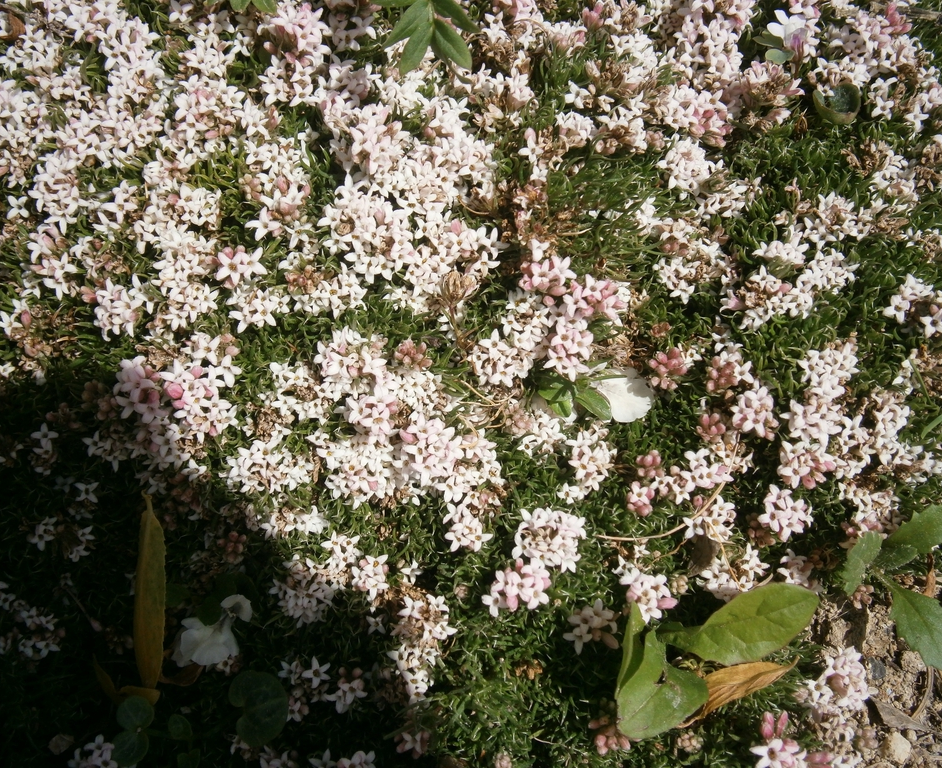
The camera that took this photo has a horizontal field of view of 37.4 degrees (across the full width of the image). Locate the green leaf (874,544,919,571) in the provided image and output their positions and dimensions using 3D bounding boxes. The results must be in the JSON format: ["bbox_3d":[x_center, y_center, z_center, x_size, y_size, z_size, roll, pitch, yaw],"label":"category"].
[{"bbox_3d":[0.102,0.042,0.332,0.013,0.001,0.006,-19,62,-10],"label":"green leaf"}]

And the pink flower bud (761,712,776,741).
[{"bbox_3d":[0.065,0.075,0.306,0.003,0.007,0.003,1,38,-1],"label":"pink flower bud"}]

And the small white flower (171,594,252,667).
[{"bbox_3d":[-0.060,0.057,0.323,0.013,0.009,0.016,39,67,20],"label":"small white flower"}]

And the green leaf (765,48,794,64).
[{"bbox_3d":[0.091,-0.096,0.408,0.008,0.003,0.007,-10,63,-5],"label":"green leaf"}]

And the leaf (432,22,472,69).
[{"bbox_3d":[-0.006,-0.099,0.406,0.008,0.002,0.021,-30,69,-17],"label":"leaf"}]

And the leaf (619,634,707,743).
[{"bbox_3d":[0.043,0.072,0.331,0.020,0.010,0.026,3,65,1],"label":"leaf"}]

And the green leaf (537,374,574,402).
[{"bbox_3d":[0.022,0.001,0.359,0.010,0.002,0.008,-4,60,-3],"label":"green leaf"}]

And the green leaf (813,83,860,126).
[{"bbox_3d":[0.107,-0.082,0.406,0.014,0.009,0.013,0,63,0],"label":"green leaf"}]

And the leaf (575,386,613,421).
[{"bbox_3d":[0.032,0.005,0.366,0.012,0.003,0.005,41,71,17],"label":"leaf"}]

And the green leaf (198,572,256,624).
[{"bbox_3d":[-0.061,0.054,0.349,0.014,0.005,0.013,-4,65,-2],"label":"green leaf"}]

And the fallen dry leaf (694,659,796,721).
[{"bbox_3d":[0.065,0.074,0.335,0.033,0.007,0.008,-26,68,-12],"label":"fallen dry leaf"}]

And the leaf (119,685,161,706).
[{"bbox_3d":[-0.081,0.076,0.341,0.011,0.003,0.004,12,66,6],"label":"leaf"}]

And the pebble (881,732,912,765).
[{"bbox_3d":[0.105,0.090,0.344,0.007,0.006,0.007,7,65,3],"label":"pebble"}]

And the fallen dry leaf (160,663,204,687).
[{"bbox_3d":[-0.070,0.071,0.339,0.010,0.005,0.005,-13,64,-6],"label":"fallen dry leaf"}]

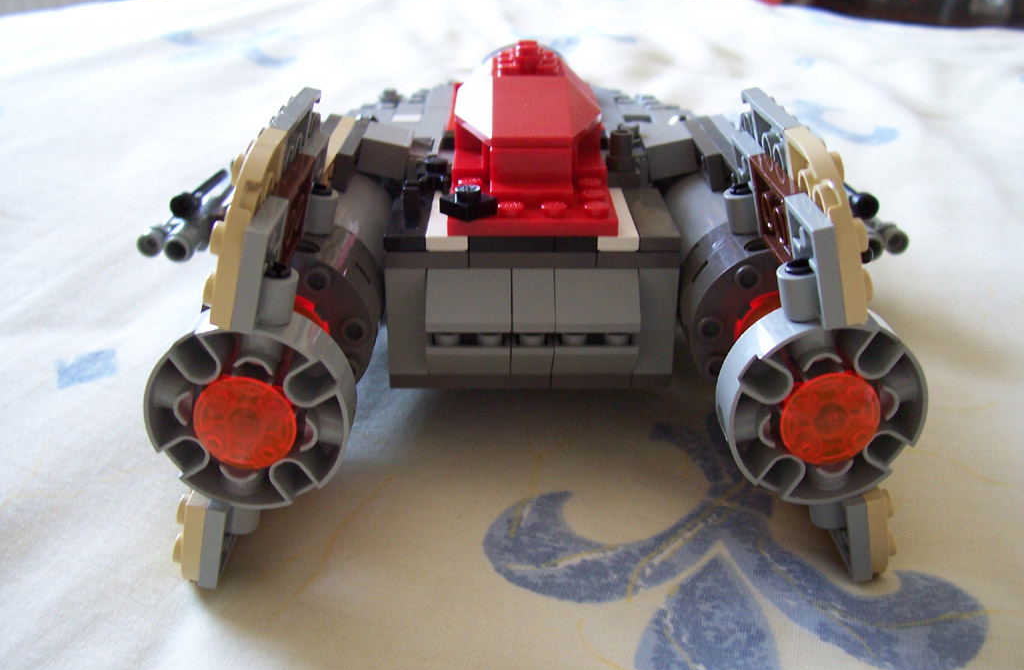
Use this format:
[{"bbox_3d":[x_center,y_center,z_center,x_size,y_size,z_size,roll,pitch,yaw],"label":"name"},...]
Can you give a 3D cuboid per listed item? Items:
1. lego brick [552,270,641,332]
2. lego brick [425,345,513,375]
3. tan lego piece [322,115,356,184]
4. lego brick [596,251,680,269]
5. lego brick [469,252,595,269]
[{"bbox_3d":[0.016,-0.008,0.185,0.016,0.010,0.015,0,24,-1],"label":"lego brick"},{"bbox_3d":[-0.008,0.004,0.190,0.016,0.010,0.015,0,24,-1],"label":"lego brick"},{"bbox_3d":[-0.038,-0.040,0.213,0.003,0.009,0.034,12,24,-6],"label":"tan lego piece"},{"bbox_3d":[0.024,-0.017,0.190,0.016,0.003,0.016,0,24,-1],"label":"lego brick"},{"bbox_3d":[0.004,-0.017,0.189,0.024,0.003,0.014,0,24,-1],"label":"lego brick"}]

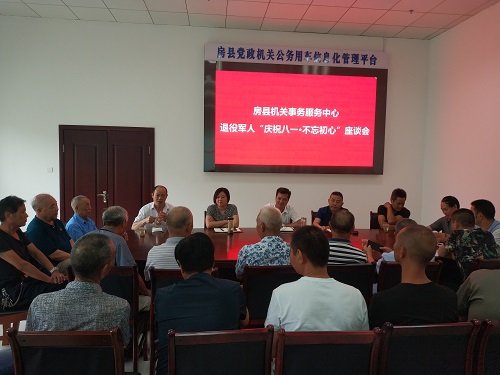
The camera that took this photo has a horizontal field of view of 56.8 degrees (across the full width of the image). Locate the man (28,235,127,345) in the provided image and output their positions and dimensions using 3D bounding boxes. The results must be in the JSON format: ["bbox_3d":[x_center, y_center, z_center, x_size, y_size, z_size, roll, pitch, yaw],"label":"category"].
[{"bbox_3d":[-0.755,0.846,2.270,0.520,1.290,0.780,2,3,3],"label":"man"}]

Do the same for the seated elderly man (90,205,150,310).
[{"bbox_3d":[-0.960,0.789,3.420,0.500,1.280,0.800,2,3,20],"label":"seated elderly man"}]

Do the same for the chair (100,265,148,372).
[{"bbox_3d":[-0.946,0.939,3.152,0.460,0.906,0.550,1,2,-3],"label":"chair"}]

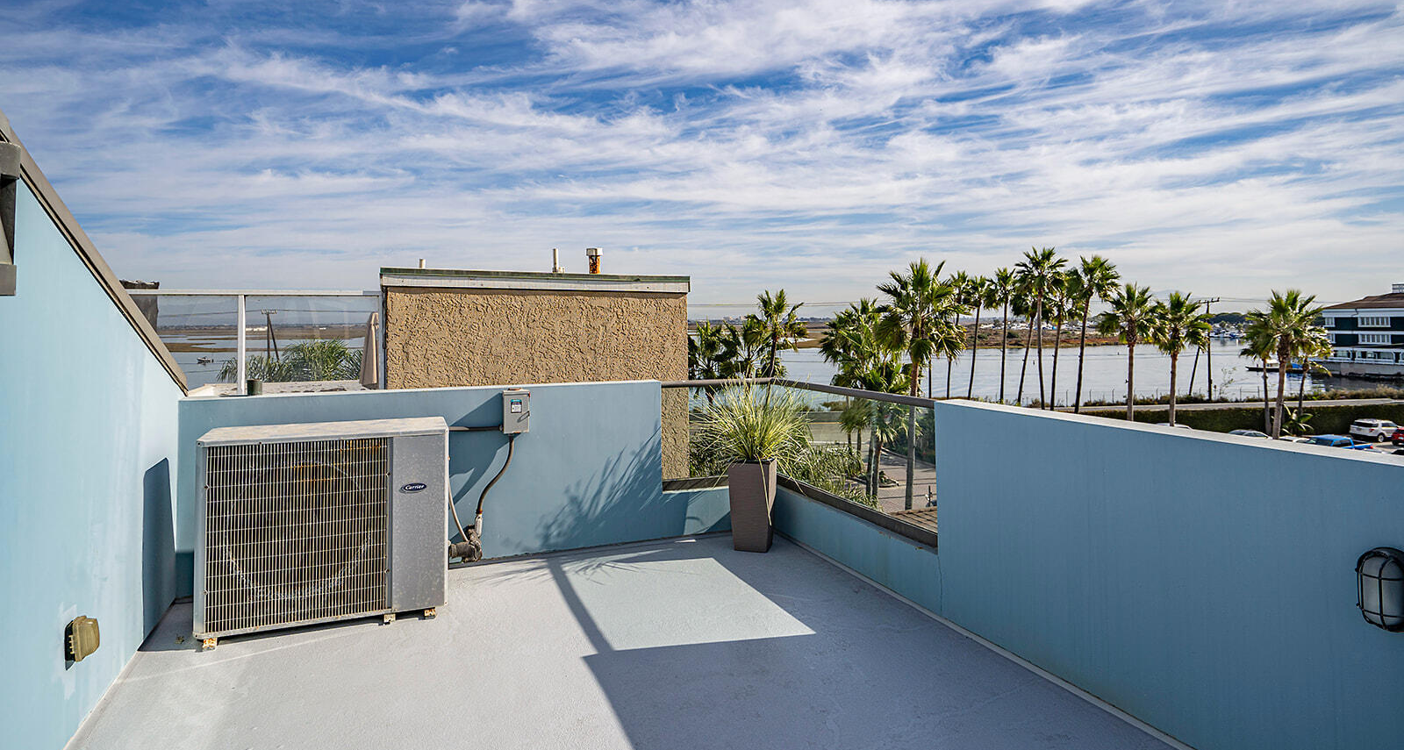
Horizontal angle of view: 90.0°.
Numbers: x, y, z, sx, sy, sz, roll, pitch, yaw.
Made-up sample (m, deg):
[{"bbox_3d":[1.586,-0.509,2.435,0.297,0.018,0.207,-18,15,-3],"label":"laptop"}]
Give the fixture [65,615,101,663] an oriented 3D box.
[{"bbox_3d":[-2.266,0.964,2.572,0.065,0.135,0.120,-2,4,-25],"label":"fixture"}]

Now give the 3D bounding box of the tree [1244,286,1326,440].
[{"bbox_3d":[43.622,-0.437,52.890,4.500,11.858,4.500,3,5,39],"label":"tree"}]

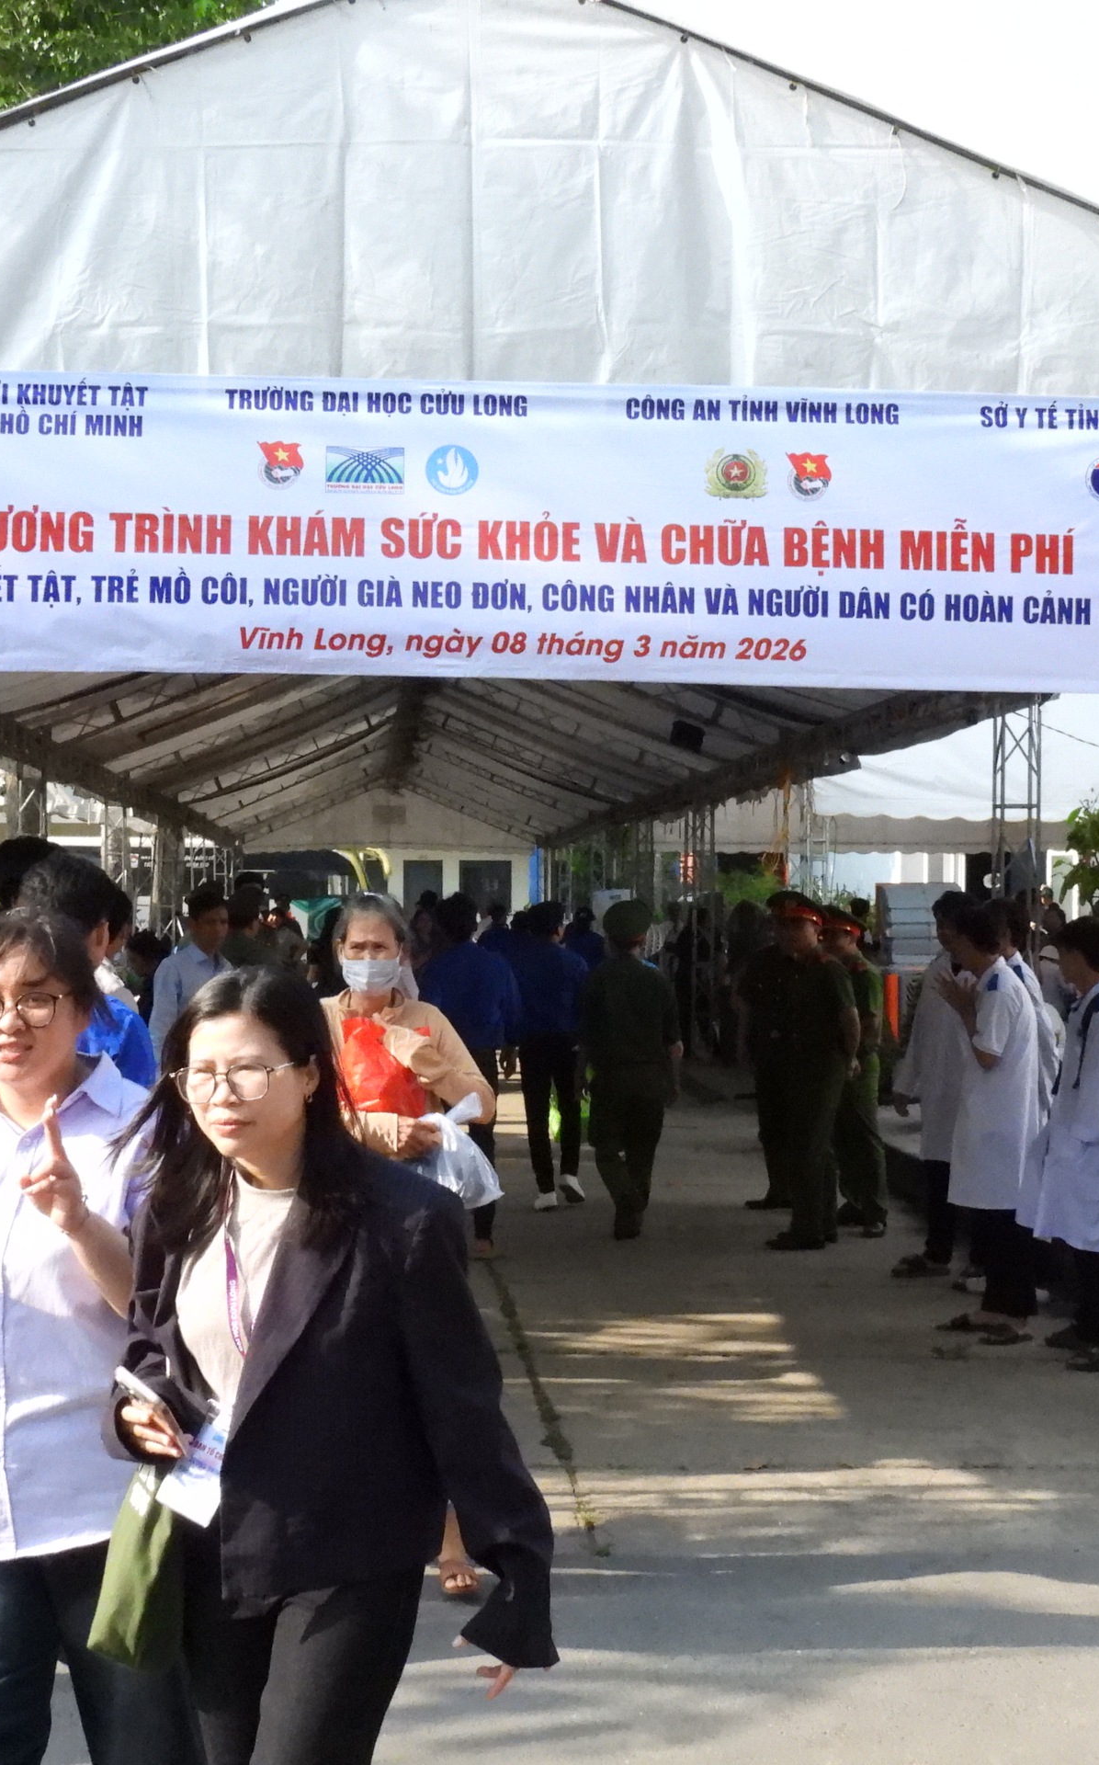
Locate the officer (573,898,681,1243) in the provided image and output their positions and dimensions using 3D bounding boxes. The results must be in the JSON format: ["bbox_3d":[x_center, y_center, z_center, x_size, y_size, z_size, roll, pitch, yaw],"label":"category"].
[{"bbox_3d":[0.408,0.907,13.550,0.530,1.658,0.380,1,0,0],"label":"officer"}]

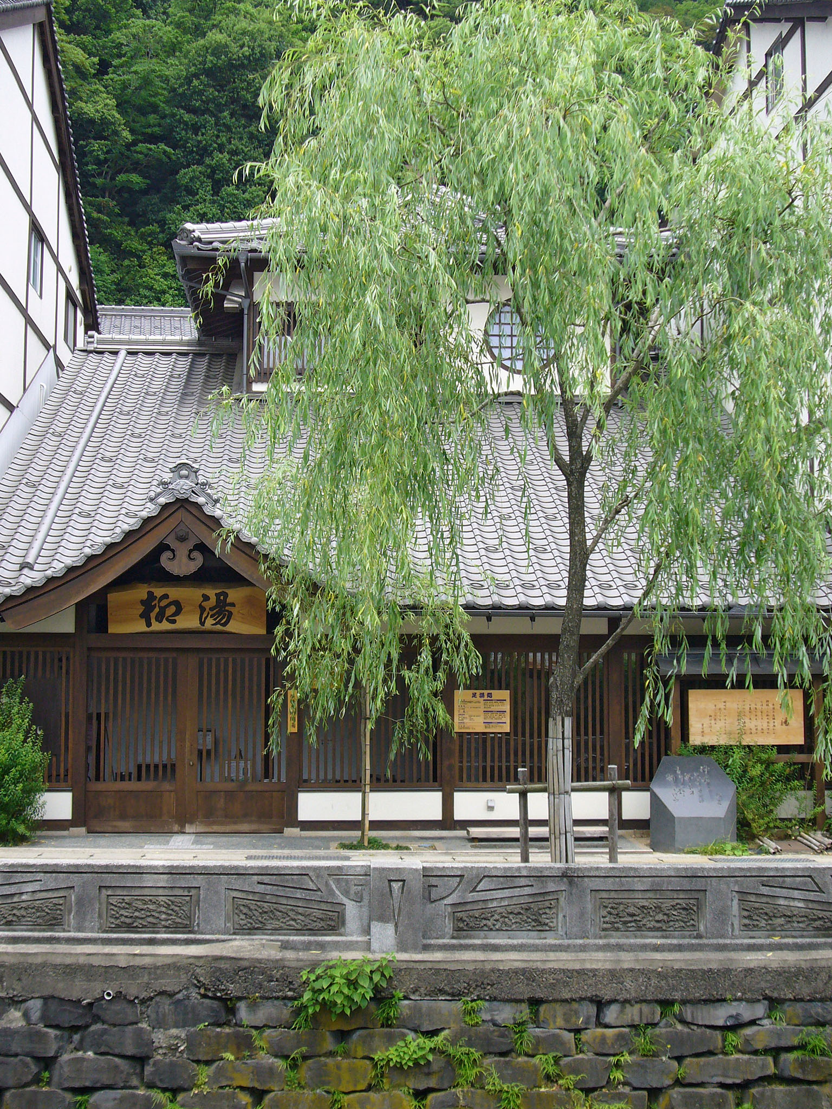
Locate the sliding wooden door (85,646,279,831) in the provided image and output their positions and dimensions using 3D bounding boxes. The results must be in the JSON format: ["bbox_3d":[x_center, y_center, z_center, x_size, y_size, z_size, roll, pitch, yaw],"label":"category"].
[{"bbox_3d":[-2.462,1.979,16.790,2.110,1.940,0.080,1,-5,-4],"label":"sliding wooden door"}]

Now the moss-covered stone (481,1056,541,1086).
[{"bbox_3d":[0.601,3.284,10.084,0.384,0.187,0.280,0,-5,0],"label":"moss-covered stone"}]

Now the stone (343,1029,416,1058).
[{"bbox_3d":[-0.231,3.121,10.126,0.468,0.178,0.280,0,-5,0],"label":"stone"}]

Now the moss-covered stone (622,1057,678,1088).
[{"bbox_3d":[1.476,3.297,10.081,0.357,0.193,0.280,0,-5,0],"label":"moss-covered stone"}]

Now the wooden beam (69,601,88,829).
[{"bbox_3d":[-3.608,1.674,16.896,0.155,2.513,0.155,0,-5,0],"label":"wooden beam"}]

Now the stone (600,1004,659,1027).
[{"bbox_3d":[1.235,2.684,9.214,0.339,0.126,0.250,0,-5,-2],"label":"stone"}]

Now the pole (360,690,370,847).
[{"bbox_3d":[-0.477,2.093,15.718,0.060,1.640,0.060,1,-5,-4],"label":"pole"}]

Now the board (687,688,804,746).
[{"bbox_3d":[3.595,1.777,17.125,1.263,0.597,0.050,0,-5,0],"label":"board"}]

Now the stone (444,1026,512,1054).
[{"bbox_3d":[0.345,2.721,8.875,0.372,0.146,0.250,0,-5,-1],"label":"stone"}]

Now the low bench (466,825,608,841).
[{"bbox_3d":[1.252,2.897,16.241,1.430,0.140,0.420,1,-5,-4],"label":"low bench"}]

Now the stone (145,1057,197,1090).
[{"bbox_3d":[-1.553,3.335,10.179,0.344,0.205,0.280,0,-5,5],"label":"stone"}]

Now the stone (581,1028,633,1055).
[{"bbox_3d":[1.216,3.111,10.128,0.331,0.167,0.280,0,-5,0],"label":"stone"}]

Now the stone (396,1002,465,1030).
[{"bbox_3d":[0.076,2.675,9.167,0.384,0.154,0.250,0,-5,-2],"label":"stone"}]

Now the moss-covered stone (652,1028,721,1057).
[{"bbox_3d":[1.528,2.776,9.020,0.393,0.163,0.260,0,-5,2],"label":"moss-covered stone"}]

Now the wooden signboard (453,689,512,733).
[{"bbox_3d":[0.710,1.687,16.862,0.603,0.453,0.030,0,-5,0],"label":"wooden signboard"}]

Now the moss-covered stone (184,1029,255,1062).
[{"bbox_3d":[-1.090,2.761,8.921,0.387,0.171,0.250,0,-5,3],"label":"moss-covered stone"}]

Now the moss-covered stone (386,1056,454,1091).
[{"bbox_3d":[0.025,2.946,9.005,0.387,0.186,0.260,0,-5,2],"label":"moss-covered stone"}]

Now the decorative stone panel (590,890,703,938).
[{"bbox_3d":[1.395,2.165,9.476,0.672,0.285,0.060,0,-5,2],"label":"decorative stone panel"}]

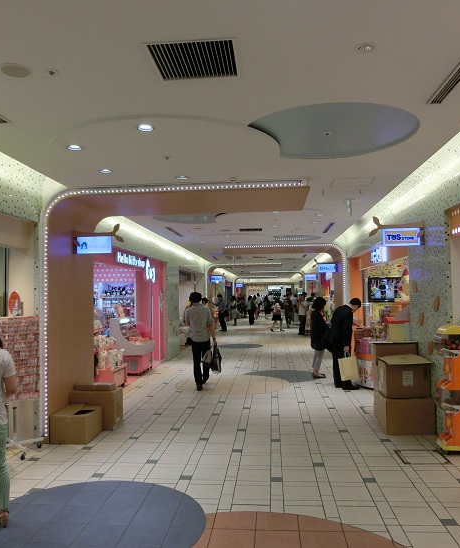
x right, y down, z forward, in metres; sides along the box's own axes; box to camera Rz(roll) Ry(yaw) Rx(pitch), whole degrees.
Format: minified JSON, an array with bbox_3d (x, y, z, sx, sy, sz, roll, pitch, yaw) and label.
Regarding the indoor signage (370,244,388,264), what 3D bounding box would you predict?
[{"bbox_3d":[2.591,-0.321,8.808,0.100,0.270,0.780,-1,-2,5],"label":"indoor signage"}]

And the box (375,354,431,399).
[{"bbox_3d":[2.111,1.263,6.172,0.500,0.410,0.530,0,-2,1],"label":"box"}]

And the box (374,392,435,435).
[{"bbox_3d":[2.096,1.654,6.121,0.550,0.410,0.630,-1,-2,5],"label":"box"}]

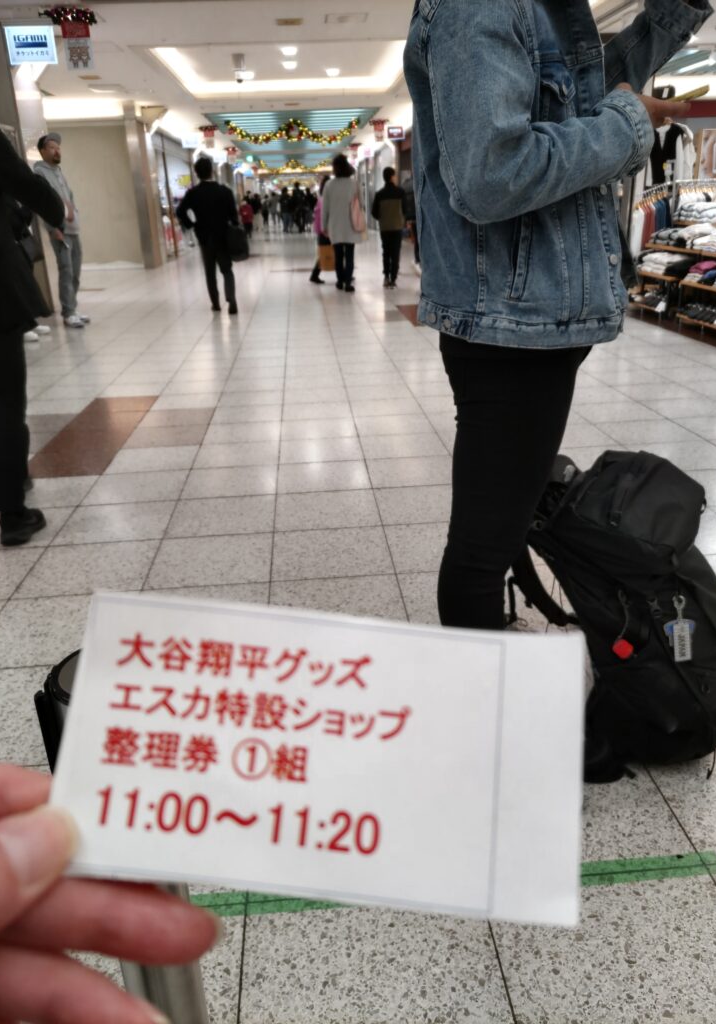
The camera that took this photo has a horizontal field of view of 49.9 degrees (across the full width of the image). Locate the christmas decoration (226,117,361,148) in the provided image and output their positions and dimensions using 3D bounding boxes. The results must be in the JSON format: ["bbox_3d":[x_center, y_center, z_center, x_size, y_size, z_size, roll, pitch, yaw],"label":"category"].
[{"bbox_3d":[-1.536,-8.658,17.500,3.080,0.580,0.200,-3,22,-3],"label":"christmas decoration"}]

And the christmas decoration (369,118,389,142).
[{"bbox_3d":[0.525,-9.670,19.511,0.500,0.530,0.140,-3,22,-3],"label":"christmas decoration"}]

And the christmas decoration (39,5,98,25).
[{"bbox_3d":[-2.974,-5.097,7.883,0.560,0.170,0.170,-3,22,-3],"label":"christmas decoration"}]

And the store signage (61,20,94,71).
[{"bbox_3d":[-2.919,-4.868,8.031,0.290,0.470,0.030,-3,22,-3],"label":"store signage"}]

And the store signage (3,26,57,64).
[{"bbox_3d":[-3.468,-4.955,8.169,0.500,0.360,0.120,-3,22,-3],"label":"store signage"}]

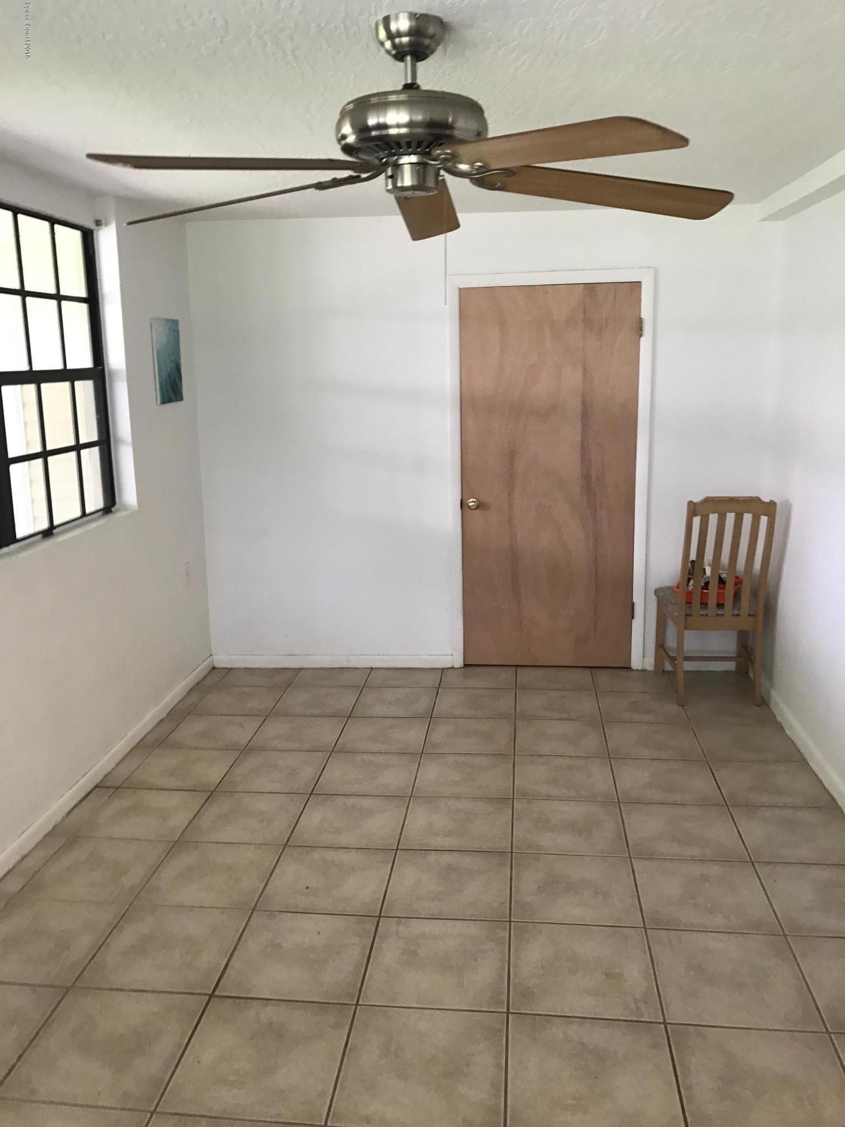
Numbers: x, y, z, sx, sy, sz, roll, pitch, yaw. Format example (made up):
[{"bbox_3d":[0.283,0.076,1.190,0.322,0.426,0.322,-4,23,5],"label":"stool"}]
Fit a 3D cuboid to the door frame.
[{"bbox_3d":[0.676,-0.454,4.900,1.049,2.120,0.113,0,12,6],"label":"door frame"}]

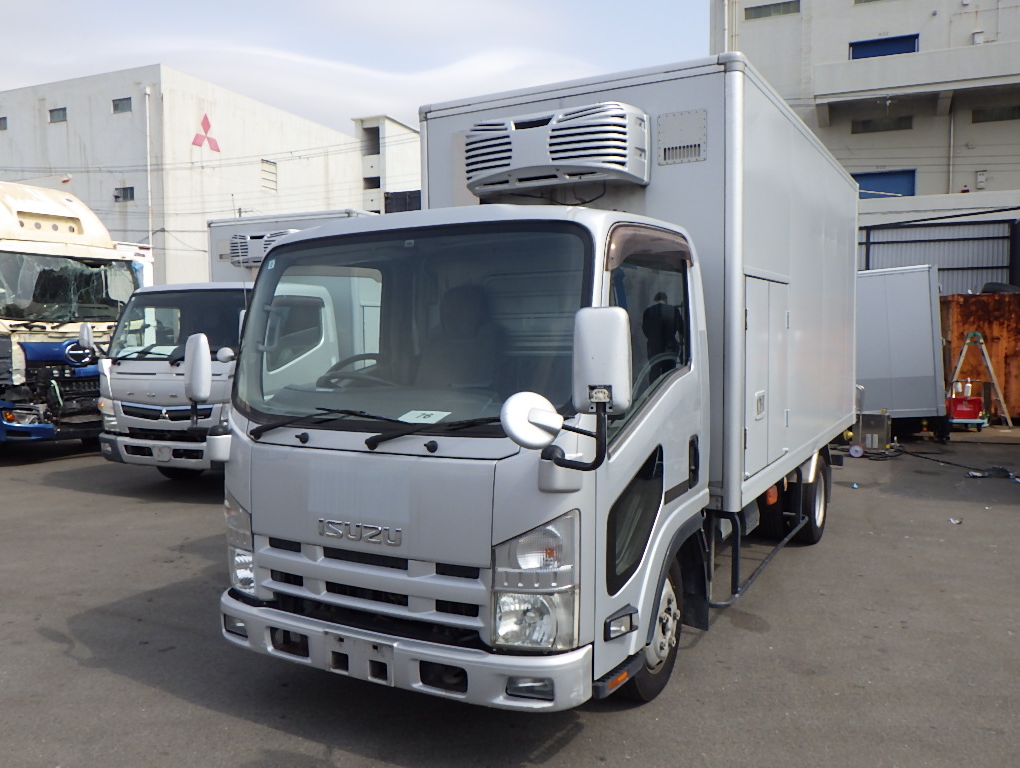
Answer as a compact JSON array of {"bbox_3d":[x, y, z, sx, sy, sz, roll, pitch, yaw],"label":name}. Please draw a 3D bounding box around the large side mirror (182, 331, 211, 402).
[{"bbox_3d":[-1.380,-0.073,3.657,0.170,0.310,0.090,2,5,41],"label":"large side mirror"}]

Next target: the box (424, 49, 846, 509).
[{"bbox_3d":[1.410,-0.639,6.544,1.940,2.292,4.453,1,4,30],"label":"box"}]

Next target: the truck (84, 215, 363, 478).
[{"bbox_3d":[-2.131,-0.532,11.020,2.150,3.050,6.400,1,4,25],"label":"truck"}]

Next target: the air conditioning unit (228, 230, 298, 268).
[{"bbox_3d":[-2.787,-1.537,9.550,0.990,0.420,0.340,1,4,25],"label":"air conditioning unit"}]

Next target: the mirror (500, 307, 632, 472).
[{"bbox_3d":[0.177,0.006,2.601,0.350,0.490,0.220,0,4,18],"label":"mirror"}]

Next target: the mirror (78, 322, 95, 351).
[{"bbox_3d":[-4.434,-0.497,8.672,0.180,0.290,0.090,2,4,35],"label":"mirror"}]

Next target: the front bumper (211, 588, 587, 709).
[{"bbox_3d":[-0.507,1.003,3.224,1.699,0.223,0.291,1,4,30],"label":"front bumper"}]

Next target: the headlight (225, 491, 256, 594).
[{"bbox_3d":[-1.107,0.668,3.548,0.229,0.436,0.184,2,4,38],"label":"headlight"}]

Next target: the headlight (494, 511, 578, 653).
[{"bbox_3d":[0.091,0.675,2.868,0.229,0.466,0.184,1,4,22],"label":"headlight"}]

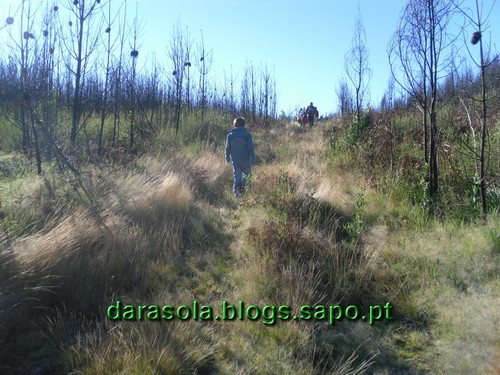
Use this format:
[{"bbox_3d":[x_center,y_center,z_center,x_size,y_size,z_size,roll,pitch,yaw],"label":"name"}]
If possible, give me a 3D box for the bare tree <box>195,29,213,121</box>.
[{"bbox_3d":[-1.897,-4.570,16.500,0.750,3.800,0.750,0,-4,0],"label":"bare tree"}]

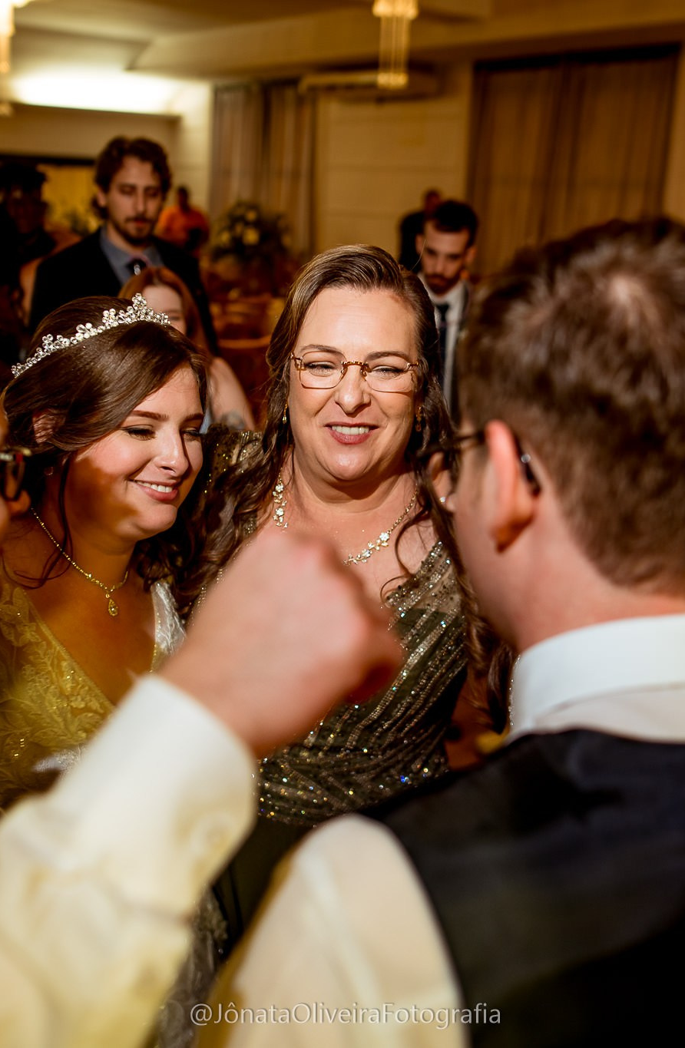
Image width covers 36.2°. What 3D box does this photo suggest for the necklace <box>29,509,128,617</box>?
[{"bbox_3d":[-0.260,0.028,1.050,0.135,0.115,0.115,-8,6,-28],"label":"necklace"}]

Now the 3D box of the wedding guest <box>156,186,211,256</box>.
[{"bbox_3d":[-1.596,-2.483,10.558,0.500,1.720,0.320,-1,18,-10],"label":"wedding guest"}]

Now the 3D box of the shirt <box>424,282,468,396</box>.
[{"bbox_3d":[0.281,-0.379,3.102,0.440,0.680,0.260,4,18,6],"label":"shirt"}]

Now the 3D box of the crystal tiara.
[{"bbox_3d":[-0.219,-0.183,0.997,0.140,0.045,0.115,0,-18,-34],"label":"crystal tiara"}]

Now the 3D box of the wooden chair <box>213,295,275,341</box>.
[{"bbox_3d":[-0.782,-1.396,8.500,0.450,0.900,0.480,-1,18,-10],"label":"wooden chair"}]

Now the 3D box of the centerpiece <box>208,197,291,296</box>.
[{"bbox_3d":[-0.812,-2.442,9.300,0.660,0.760,0.660,2,17,-1],"label":"centerpiece"}]

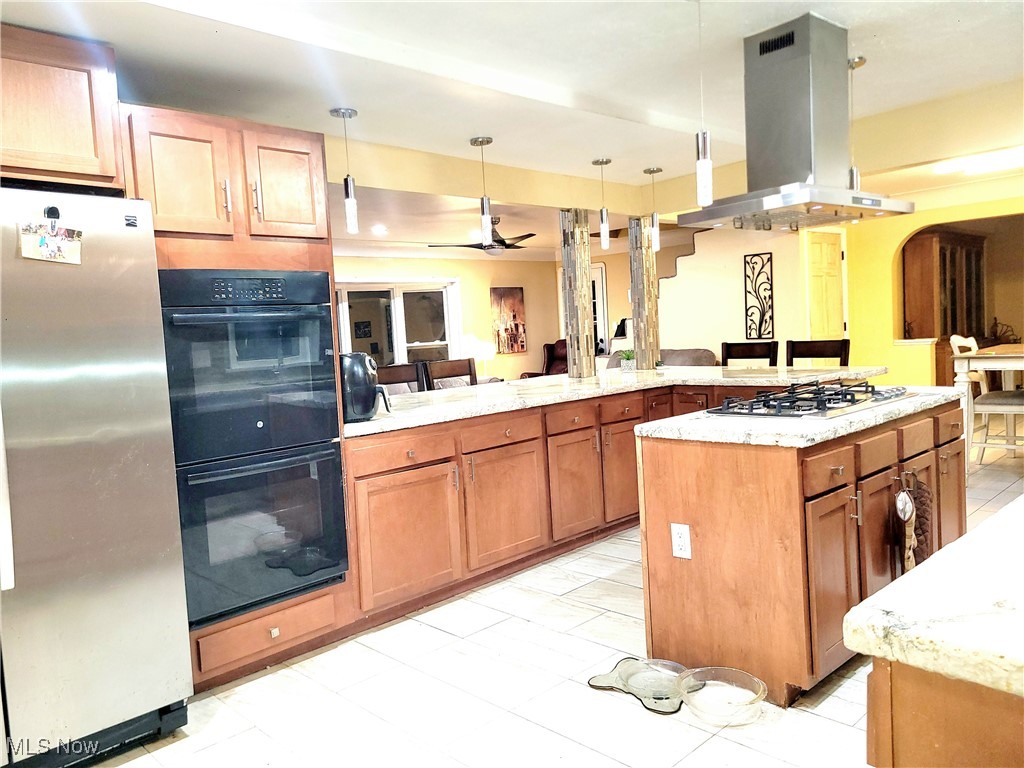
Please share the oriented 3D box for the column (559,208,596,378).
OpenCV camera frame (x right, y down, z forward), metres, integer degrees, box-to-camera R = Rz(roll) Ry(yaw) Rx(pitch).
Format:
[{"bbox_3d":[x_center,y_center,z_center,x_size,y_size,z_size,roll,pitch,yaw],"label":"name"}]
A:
[{"bbox_3d":[0.500,-0.686,5.800,0.145,1.247,0.145,1,6,43],"label":"column"}]

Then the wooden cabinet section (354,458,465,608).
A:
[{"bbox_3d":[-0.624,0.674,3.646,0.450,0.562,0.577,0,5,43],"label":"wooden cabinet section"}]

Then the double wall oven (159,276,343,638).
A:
[{"bbox_3d":[-1.172,0.213,3.173,0.670,1.300,0.620,-7,5,-44],"label":"double wall oven"}]

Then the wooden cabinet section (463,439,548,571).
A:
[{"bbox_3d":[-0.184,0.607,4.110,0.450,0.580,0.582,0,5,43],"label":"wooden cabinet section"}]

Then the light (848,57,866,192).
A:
[{"bbox_3d":[1.618,-1.141,3.637,0.133,0.741,0.133,-7,5,-42],"label":"light"}]

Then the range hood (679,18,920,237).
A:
[{"bbox_3d":[1.169,-1.067,3.197,0.830,0.760,0.610,-7,5,-42],"label":"range hood"}]

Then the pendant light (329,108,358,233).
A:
[{"bbox_3d":[-0.830,-1.069,3.890,0.133,0.595,0.133,1,6,43],"label":"pendant light"}]

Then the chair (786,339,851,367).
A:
[{"bbox_3d":[2.111,0.235,5.668,0.560,1.080,0.500,-6,5,-37],"label":"chair"}]

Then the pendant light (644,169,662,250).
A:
[{"bbox_3d":[1.083,-1.316,5.834,0.133,0.601,0.133,1,6,43],"label":"pendant light"}]

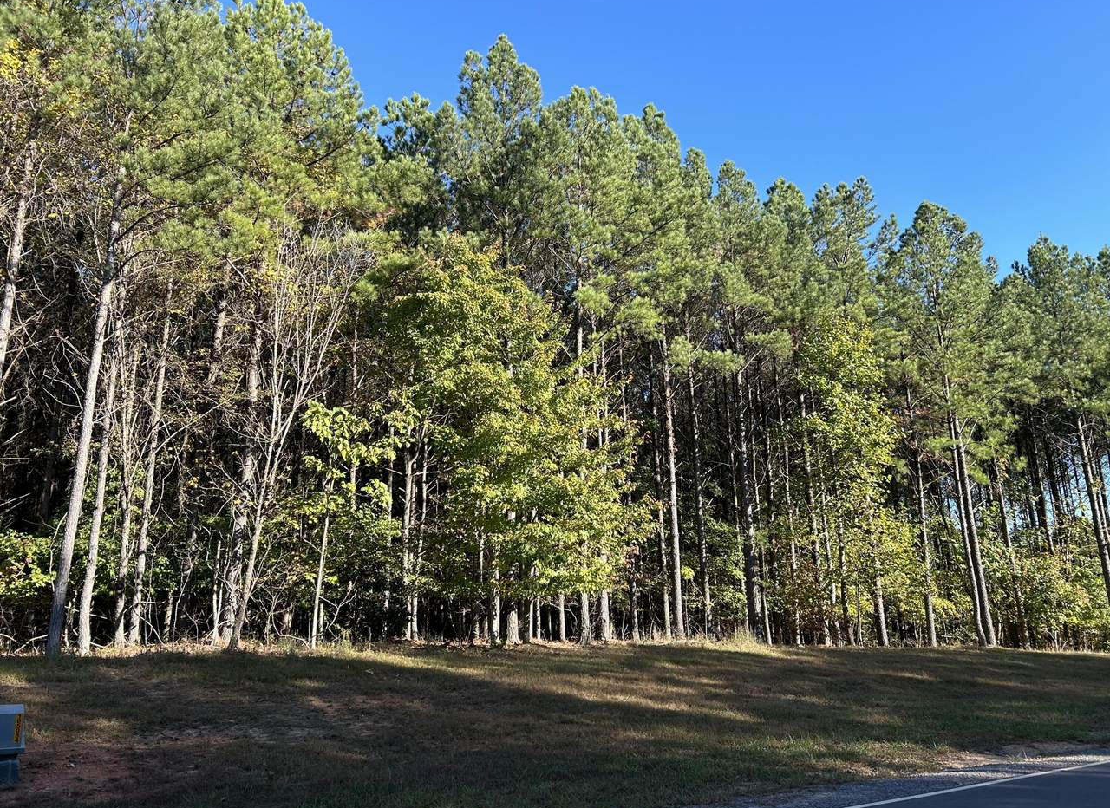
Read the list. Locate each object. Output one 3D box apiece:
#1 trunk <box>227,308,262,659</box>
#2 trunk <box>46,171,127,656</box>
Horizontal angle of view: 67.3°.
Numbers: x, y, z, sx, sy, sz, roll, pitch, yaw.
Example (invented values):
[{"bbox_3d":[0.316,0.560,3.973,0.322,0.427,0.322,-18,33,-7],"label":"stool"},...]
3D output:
[{"bbox_3d":[-8.837,1.851,23.722,0.438,9.650,0.340,-1,-15,0],"label":"trunk"},{"bbox_3d":[-11.760,-0.230,21.093,0.534,12.577,0.360,-1,-15,0],"label":"trunk"}]

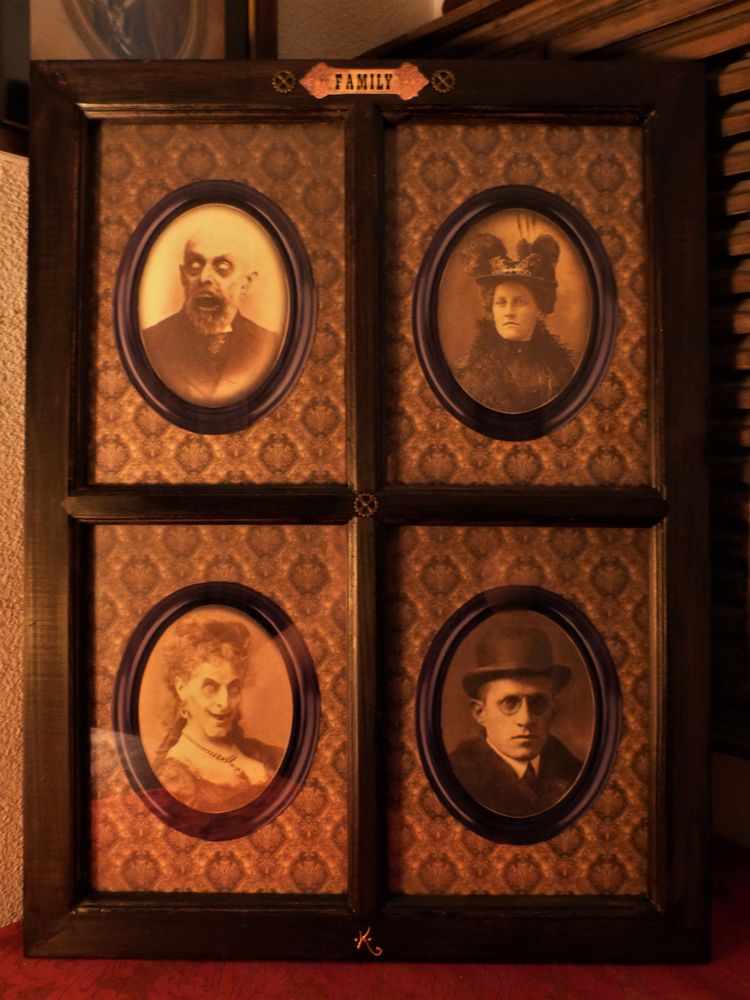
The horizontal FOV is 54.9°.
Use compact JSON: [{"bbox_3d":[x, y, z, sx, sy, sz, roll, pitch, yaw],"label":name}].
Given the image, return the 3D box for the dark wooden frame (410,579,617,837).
[{"bbox_3d":[0.114,0.171,0.575,0.162,0.205,0.018,0,-1,0],"label":"dark wooden frame"}]

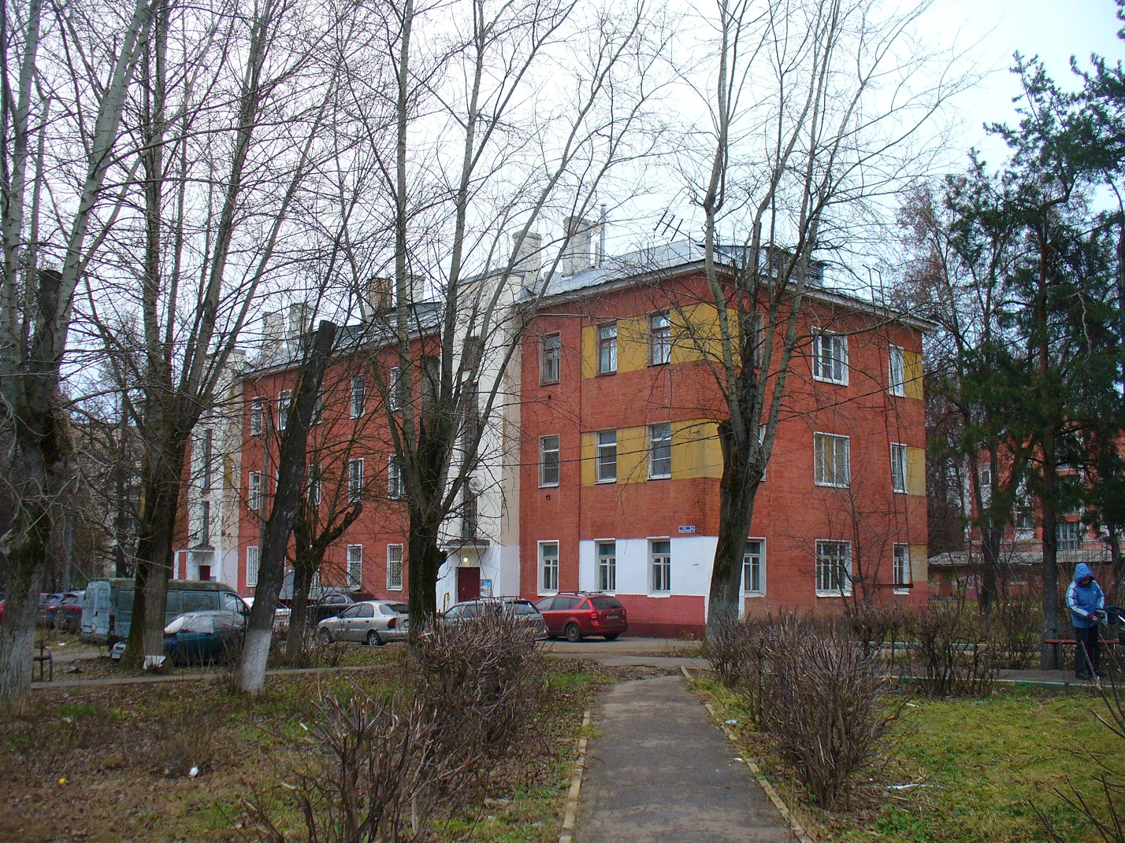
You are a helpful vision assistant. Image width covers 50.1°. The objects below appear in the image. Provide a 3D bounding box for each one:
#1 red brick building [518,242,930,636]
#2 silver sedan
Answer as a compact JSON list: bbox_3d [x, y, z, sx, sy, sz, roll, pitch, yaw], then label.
[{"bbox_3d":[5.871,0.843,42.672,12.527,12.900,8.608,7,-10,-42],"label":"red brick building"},{"bbox_3d":[-6.228,6.505,39.000,4.240,1.430,1.680,-6,-10,44],"label":"silver sedan"}]

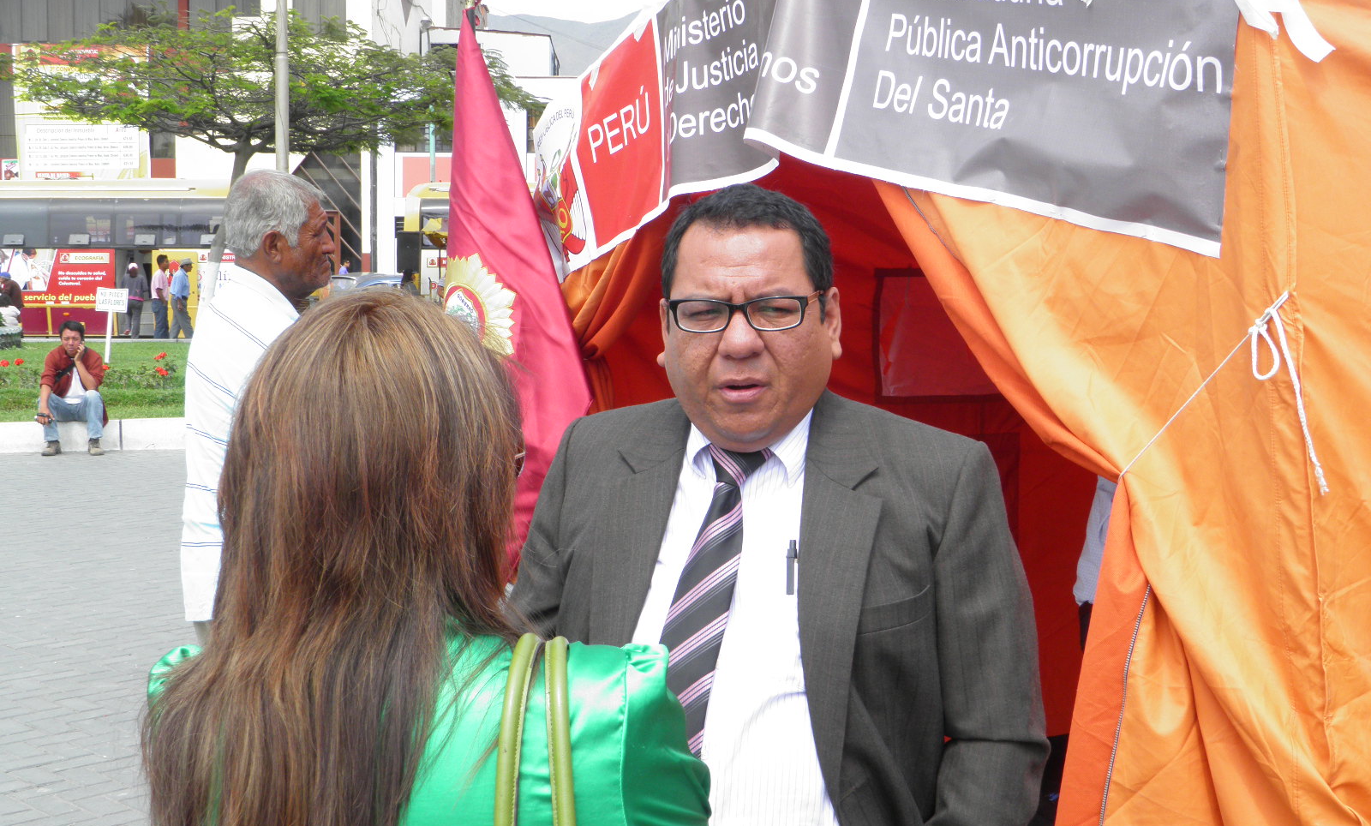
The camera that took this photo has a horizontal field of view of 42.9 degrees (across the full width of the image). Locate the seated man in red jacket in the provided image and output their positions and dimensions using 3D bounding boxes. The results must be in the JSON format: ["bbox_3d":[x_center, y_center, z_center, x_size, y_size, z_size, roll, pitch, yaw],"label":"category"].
[{"bbox_3d":[-4.768,-0.211,13.549,0.526,1.008,0.740,-1,5,-19],"label":"seated man in red jacket"}]

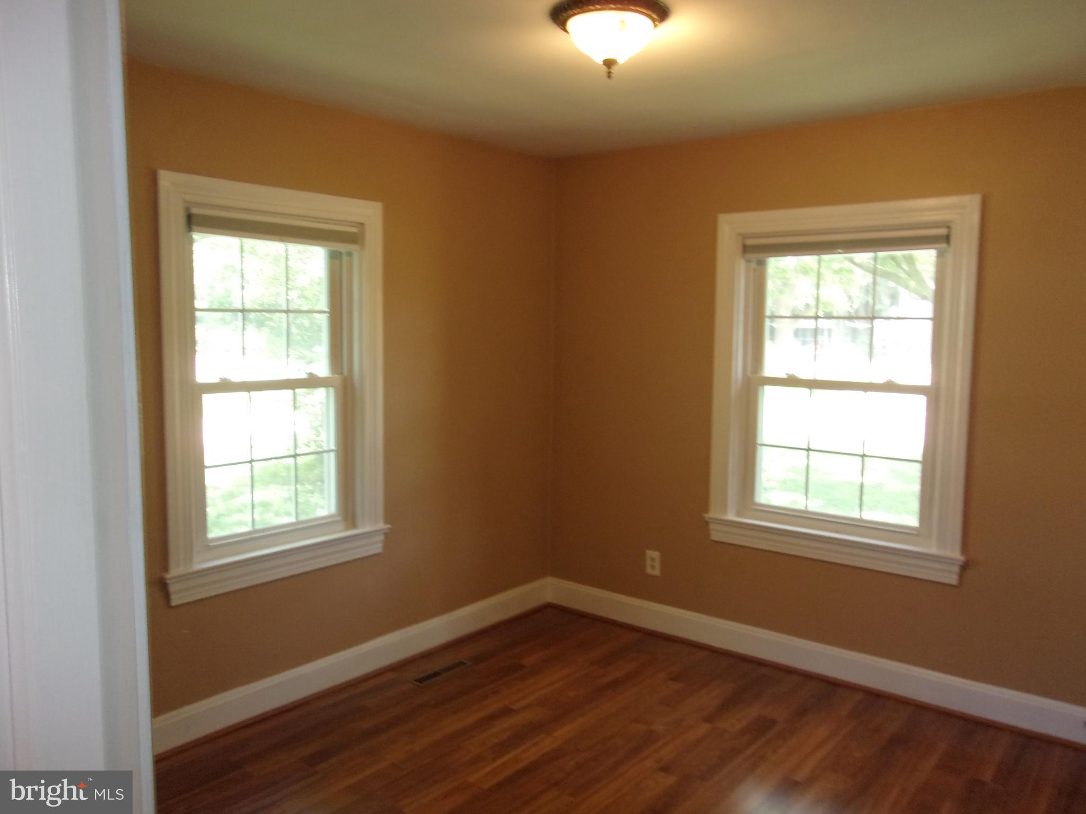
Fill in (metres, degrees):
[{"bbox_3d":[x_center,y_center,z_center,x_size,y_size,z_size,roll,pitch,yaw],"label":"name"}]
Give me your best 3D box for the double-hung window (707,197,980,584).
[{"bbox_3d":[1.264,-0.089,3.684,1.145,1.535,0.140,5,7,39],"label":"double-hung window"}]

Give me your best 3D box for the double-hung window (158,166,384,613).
[{"bbox_3d":[-1.031,-0.080,3.343,0.125,1.528,1.015,5,7,39],"label":"double-hung window"}]

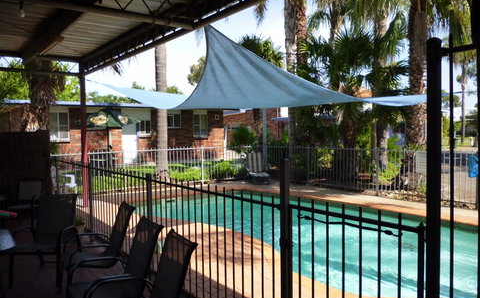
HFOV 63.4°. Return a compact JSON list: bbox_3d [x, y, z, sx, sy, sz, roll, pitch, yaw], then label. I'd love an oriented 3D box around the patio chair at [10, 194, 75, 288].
[{"bbox_3d":[-2.339,1.080,4.687,0.570,0.930,0.660,-1,3,-1],"label":"patio chair"}]

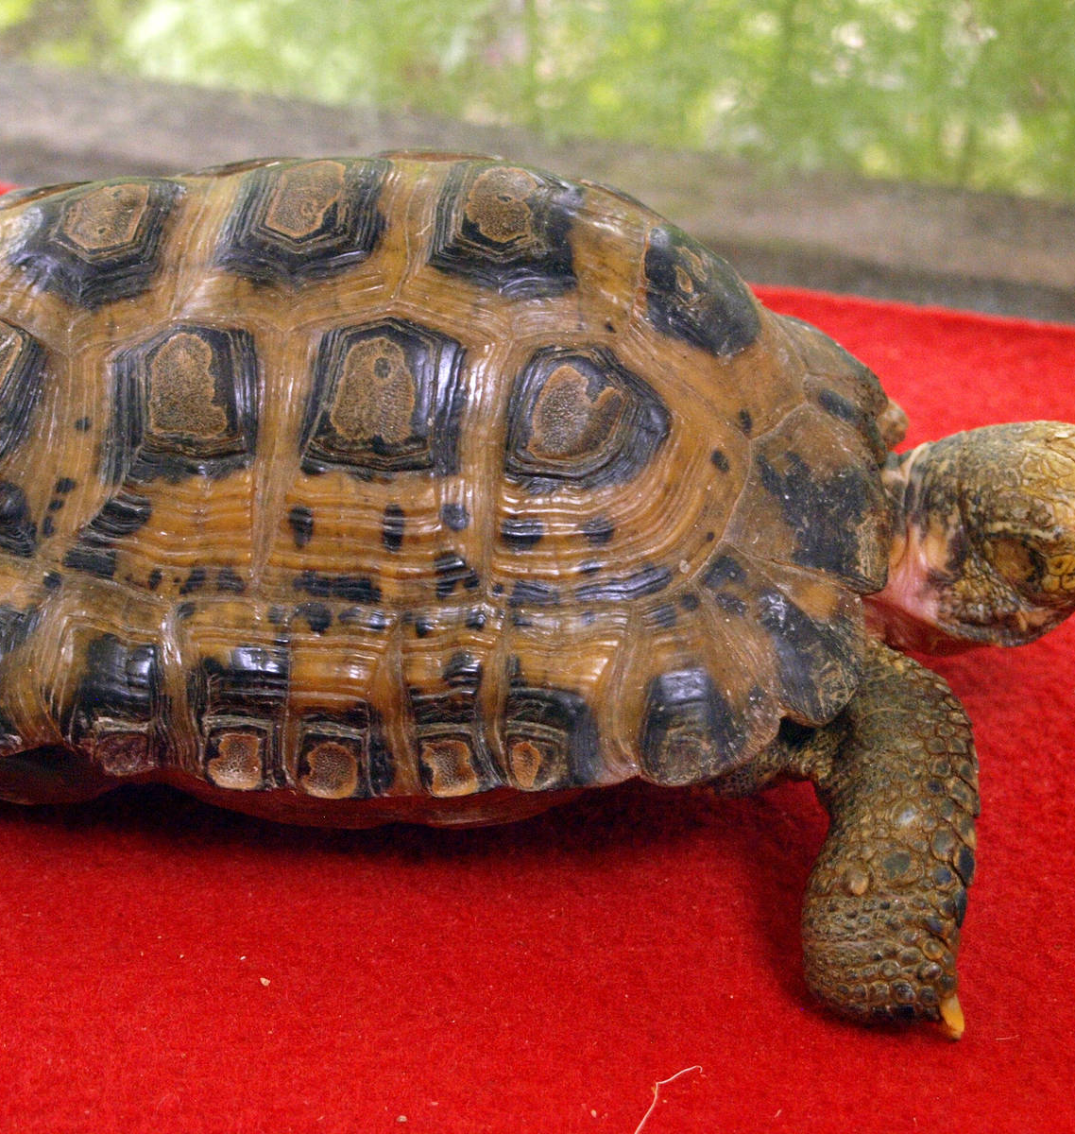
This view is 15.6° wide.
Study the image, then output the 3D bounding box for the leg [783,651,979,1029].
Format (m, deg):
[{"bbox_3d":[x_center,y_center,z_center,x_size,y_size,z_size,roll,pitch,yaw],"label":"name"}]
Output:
[{"bbox_3d":[0.076,0.060,0.870,0.043,0.072,0.052,3,30,4],"label":"leg"}]

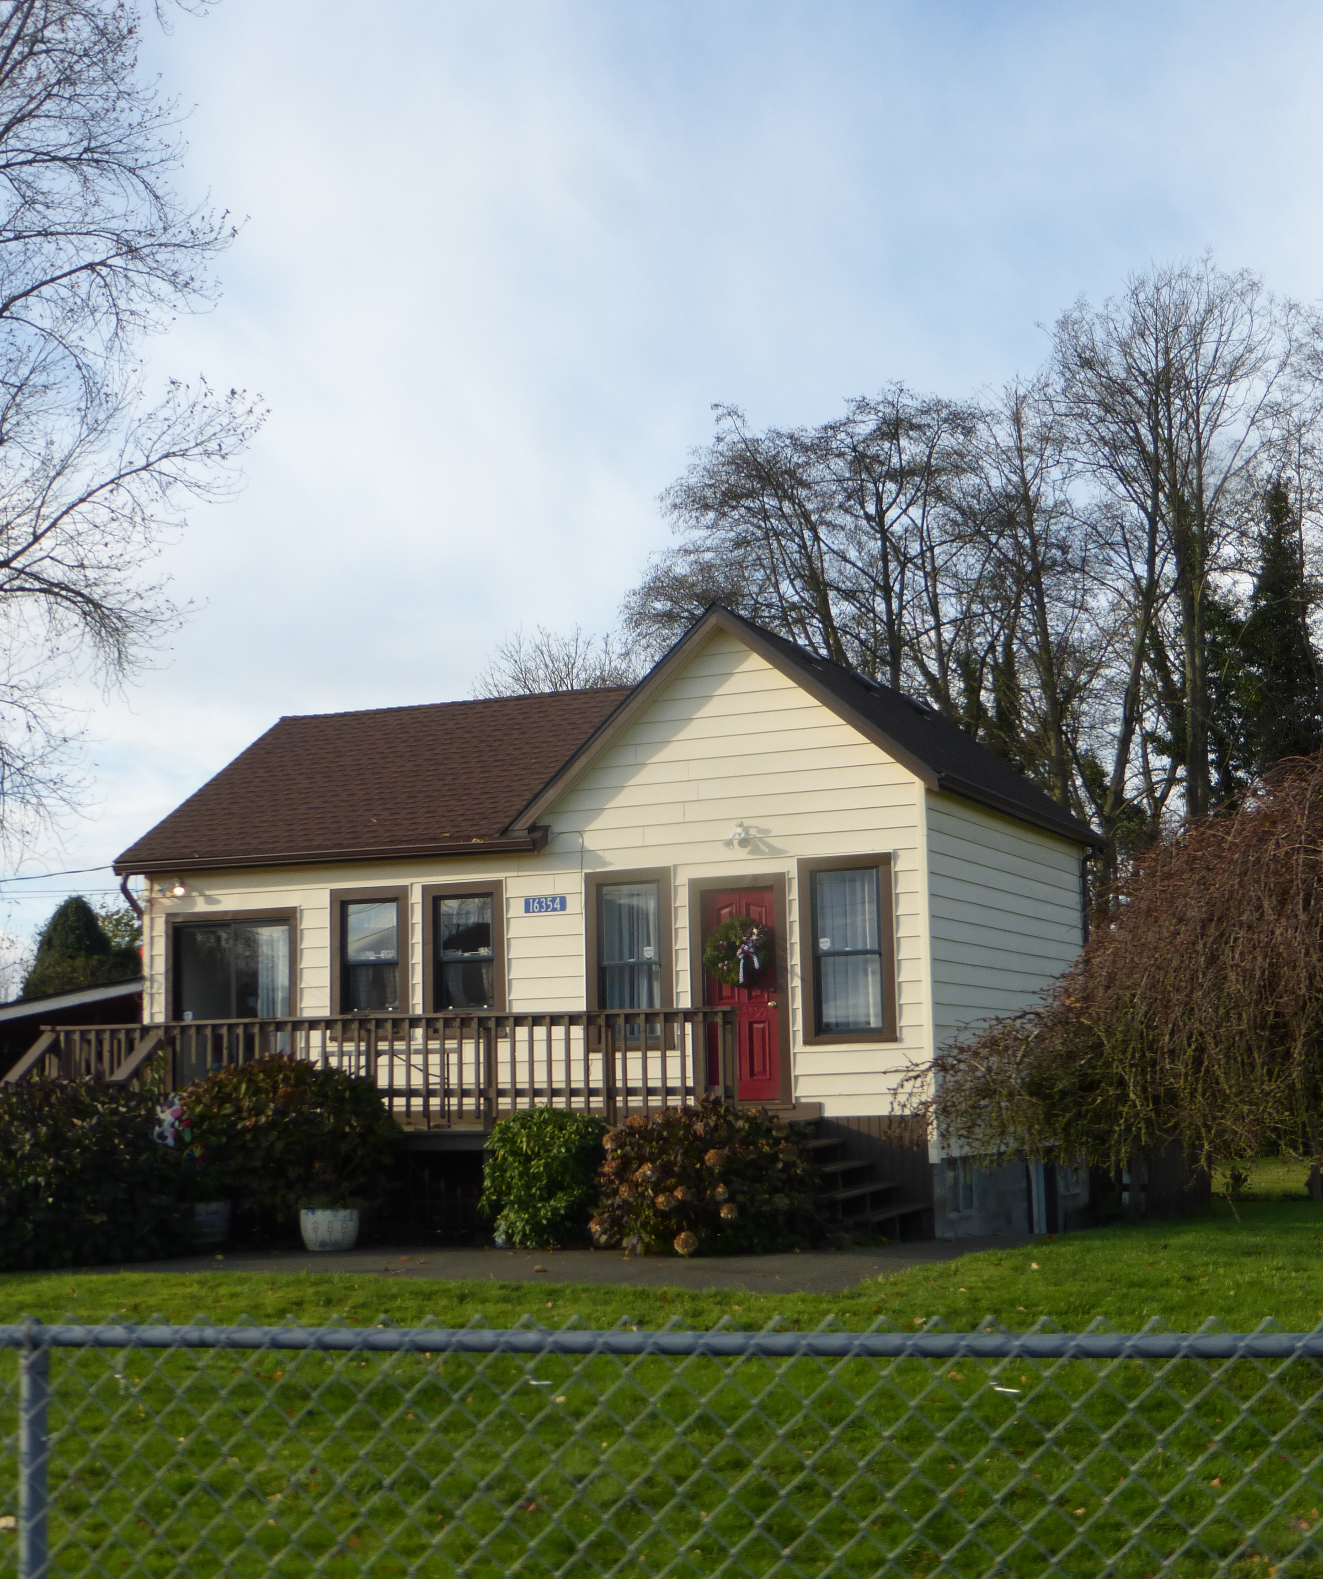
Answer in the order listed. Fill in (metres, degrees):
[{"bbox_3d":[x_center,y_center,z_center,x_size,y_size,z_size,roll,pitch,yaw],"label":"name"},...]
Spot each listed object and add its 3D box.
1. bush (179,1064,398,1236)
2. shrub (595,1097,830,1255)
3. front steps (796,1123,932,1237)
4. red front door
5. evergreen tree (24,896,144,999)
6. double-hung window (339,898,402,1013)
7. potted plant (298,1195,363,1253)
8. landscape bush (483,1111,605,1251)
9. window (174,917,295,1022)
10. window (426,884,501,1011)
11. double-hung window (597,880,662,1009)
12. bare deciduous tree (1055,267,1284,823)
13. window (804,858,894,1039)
[{"bbox_3d":[-3.445,3.404,21.934,1.900,1.680,1.500,-4,-8,23],"label":"bush"},{"bbox_3d":[0.399,3.278,20.208,1.900,1.380,1.500,-4,-8,23],"label":"shrub"},{"bbox_3d":[1.614,3.566,21.353,1.150,1.080,1.650,-4,-8,23],"label":"front steps"},{"bbox_3d":[0.792,1.975,22.867,0.840,2.060,0.100,-4,-8,23],"label":"red front door"},{"bbox_3d":[-11.011,4.752,45.072,2.700,5.350,2.700,-4,-8,23],"label":"evergreen tree"},{"bbox_3d":[-2.988,1.778,24.471,0.700,1.280,0.120,-4,-8,23],"label":"double-hung window"},{"bbox_3d":[-3.015,3.958,21.579,0.560,0.530,0.560,-1,-7,0],"label":"potted plant"},{"bbox_3d":[-1.019,3.395,20.700,1.100,1.220,1.100,-1,-7,0],"label":"landscape bush"},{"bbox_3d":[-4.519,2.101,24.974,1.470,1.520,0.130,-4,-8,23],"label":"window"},{"bbox_3d":[-1.993,1.690,23.923,0.840,1.440,0.130,-4,-8,23],"label":"window"},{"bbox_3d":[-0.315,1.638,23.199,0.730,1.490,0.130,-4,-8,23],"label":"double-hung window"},{"bbox_3d":[10.492,-1.974,48.577,4.900,18.340,4.900,-1,-7,0],"label":"bare deciduous tree"},{"bbox_3d":[1.761,1.505,22.455,0.930,1.760,0.120,-4,-8,23],"label":"window"}]

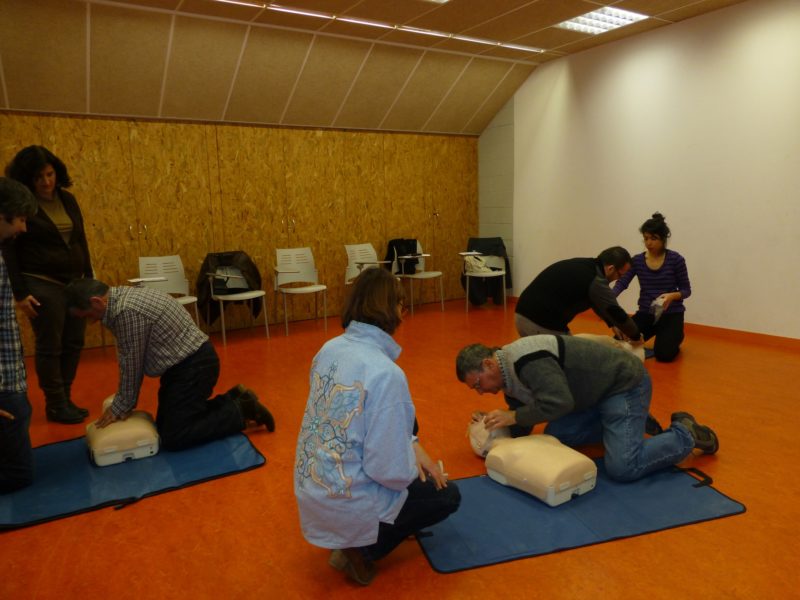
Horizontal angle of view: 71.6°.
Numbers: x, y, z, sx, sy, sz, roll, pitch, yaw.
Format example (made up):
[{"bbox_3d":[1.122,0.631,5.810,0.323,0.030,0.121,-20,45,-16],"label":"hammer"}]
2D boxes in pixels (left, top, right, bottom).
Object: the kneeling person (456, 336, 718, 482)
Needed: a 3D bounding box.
[{"bbox_3d":[0.907,0.504,2.797,1.270,0.660,0.560,-3,11,-12],"label":"kneeling person"}]

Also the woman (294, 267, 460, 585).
[{"bbox_3d":[-0.087,0.422,2.048,0.600,1.070,0.500,-8,12,-32],"label":"woman"}]

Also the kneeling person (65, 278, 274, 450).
[{"bbox_3d":[-1.282,0.323,3.157,0.980,0.940,0.520,-7,11,-28],"label":"kneeling person"}]

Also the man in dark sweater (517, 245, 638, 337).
[{"bbox_3d":[1.360,0.065,4.380,1.060,0.940,0.550,-1,10,-1],"label":"man in dark sweater"}]

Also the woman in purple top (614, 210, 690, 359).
[{"bbox_3d":[2.047,-0.104,4.500,0.580,1.170,0.680,7,13,40],"label":"woman in purple top"}]

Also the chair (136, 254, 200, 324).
[{"bbox_3d":[-2.215,0.034,5.223,0.540,0.840,0.620,-7,12,-31],"label":"chair"}]

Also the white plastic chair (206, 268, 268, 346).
[{"bbox_3d":[-1.655,-0.026,5.493,0.540,0.840,0.620,-8,12,-33],"label":"white plastic chair"}]

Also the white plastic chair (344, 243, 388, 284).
[{"bbox_3d":[-0.310,-0.186,6.247,0.560,0.840,0.560,-9,13,-38],"label":"white plastic chair"}]

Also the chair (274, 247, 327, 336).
[{"bbox_3d":[-1.073,-0.099,5.829,0.540,0.840,0.620,-5,11,-21],"label":"chair"}]

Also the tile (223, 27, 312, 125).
[{"bbox_3d":[-1.279,-2.131,5.347,0.600,0.030,1.161,-7,-24,-30],"label":"tile"}]

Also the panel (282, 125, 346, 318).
[{"bbox_3d":[-0.925,-0.847,6.333,0.676,2.140,0.030,-7,11,-30],"label":"panel"}]

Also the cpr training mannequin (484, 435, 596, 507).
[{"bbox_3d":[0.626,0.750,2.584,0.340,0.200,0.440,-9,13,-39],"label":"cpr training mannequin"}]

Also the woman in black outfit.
[{"bbox_3d":[-2.143,-0.075,3.398,0.350,1.680,0.490,3,11,25],"label":"woman in black outfit"}]

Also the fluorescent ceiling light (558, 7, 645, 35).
[{"bbox_3d":[1.791,-2.504,4.932,0.600,0.080,0.600,-7,12,-31],"label":"fluorescent ceiling light"}]

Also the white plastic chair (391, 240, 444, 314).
[{"bbox_3d":[0.171,-0.281,6.697,0.540,0.840,0.620,-7,12,-28],"label":"white plastic chair"}]

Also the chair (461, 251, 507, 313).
[{"bbox_3d":[1.017,-0.303,6.726,0.540,0.840,0.620,0,10,8],"label":"chair"}]

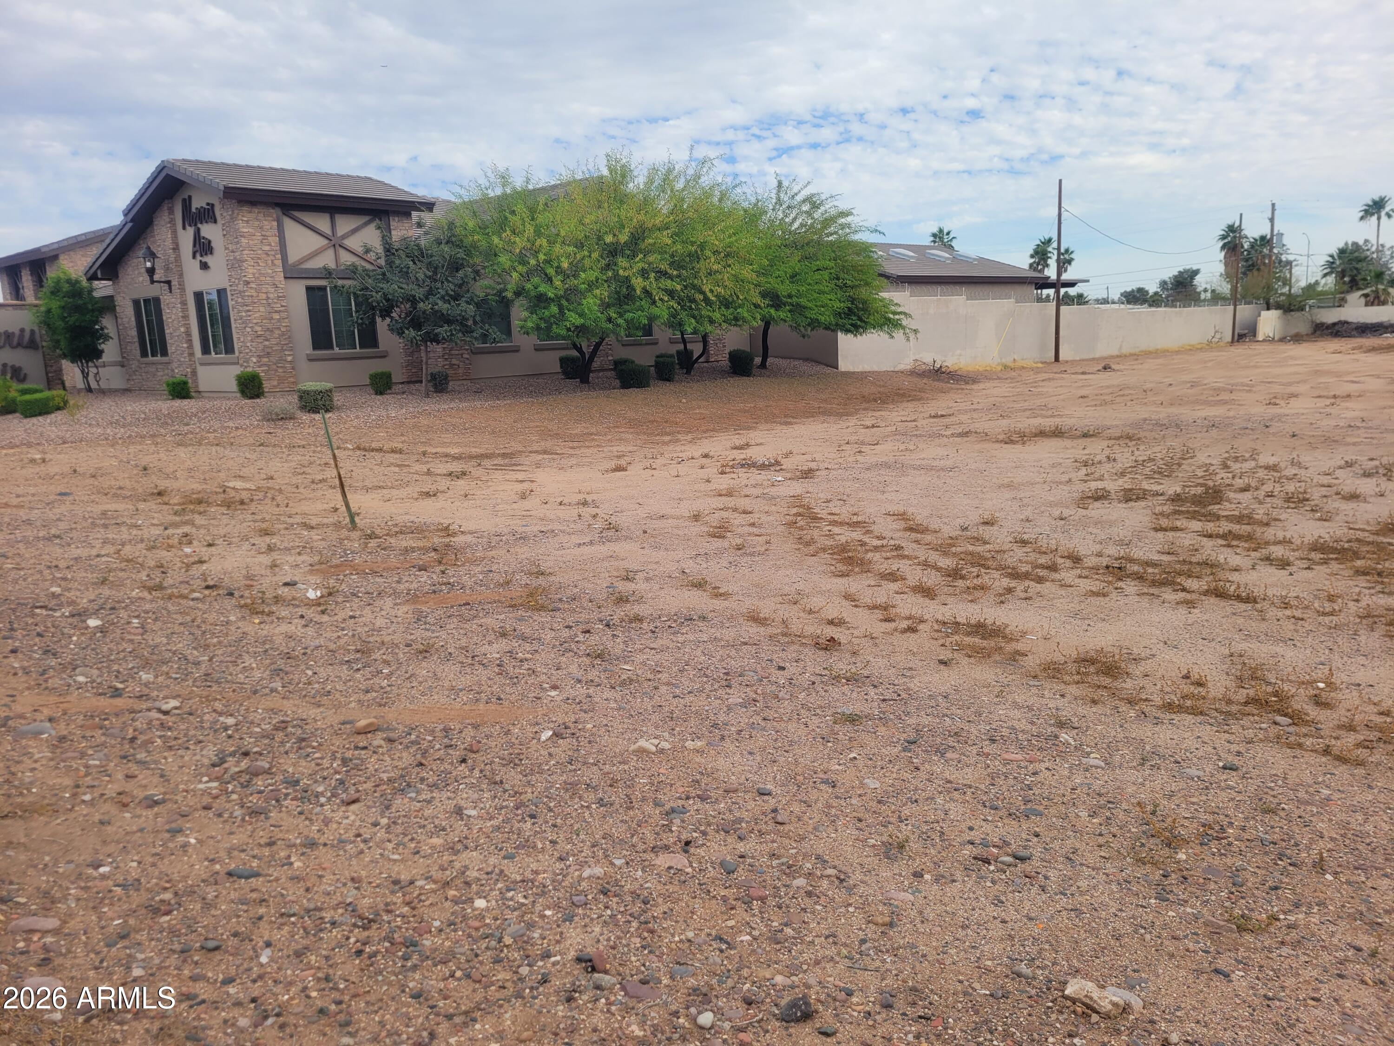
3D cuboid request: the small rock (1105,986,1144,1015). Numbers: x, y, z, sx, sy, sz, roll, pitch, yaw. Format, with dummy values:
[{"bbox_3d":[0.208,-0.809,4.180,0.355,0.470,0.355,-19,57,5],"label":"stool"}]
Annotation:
[{"bbox_3d":[1.008,1.121,2.468,0.050,0.028,0.098,-10,13,-37],"label":"small rock"}]

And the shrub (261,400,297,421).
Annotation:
[{"bbox_3d":[-7.827,-2.144,19.566,0.680,0.380,0.600,-7,11,-21],"label":"shrub"}]

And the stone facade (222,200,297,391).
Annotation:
[{"bbox_3d":[-10.470,-5.413,25.154,0.800,4.500,1.000,7,14,41],"label":"stone facade"}]

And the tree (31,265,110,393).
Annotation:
[{"bbox_3d":[-18.817,-5.820,31.459,2.050,3.800,2.050,-8,12,-29],"label":"tree"}]

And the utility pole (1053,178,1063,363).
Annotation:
[{"bbox_3d":[14.920,-10.352,43.141,0.270,7.390,0.270,1,11,19],"label":"utility pole"}]

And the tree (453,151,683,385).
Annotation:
[{"bbox_3d":[-3.197,-6.404,26.498,5.800,5.630,5.600,-4,10,-6],"label":"tree"}]

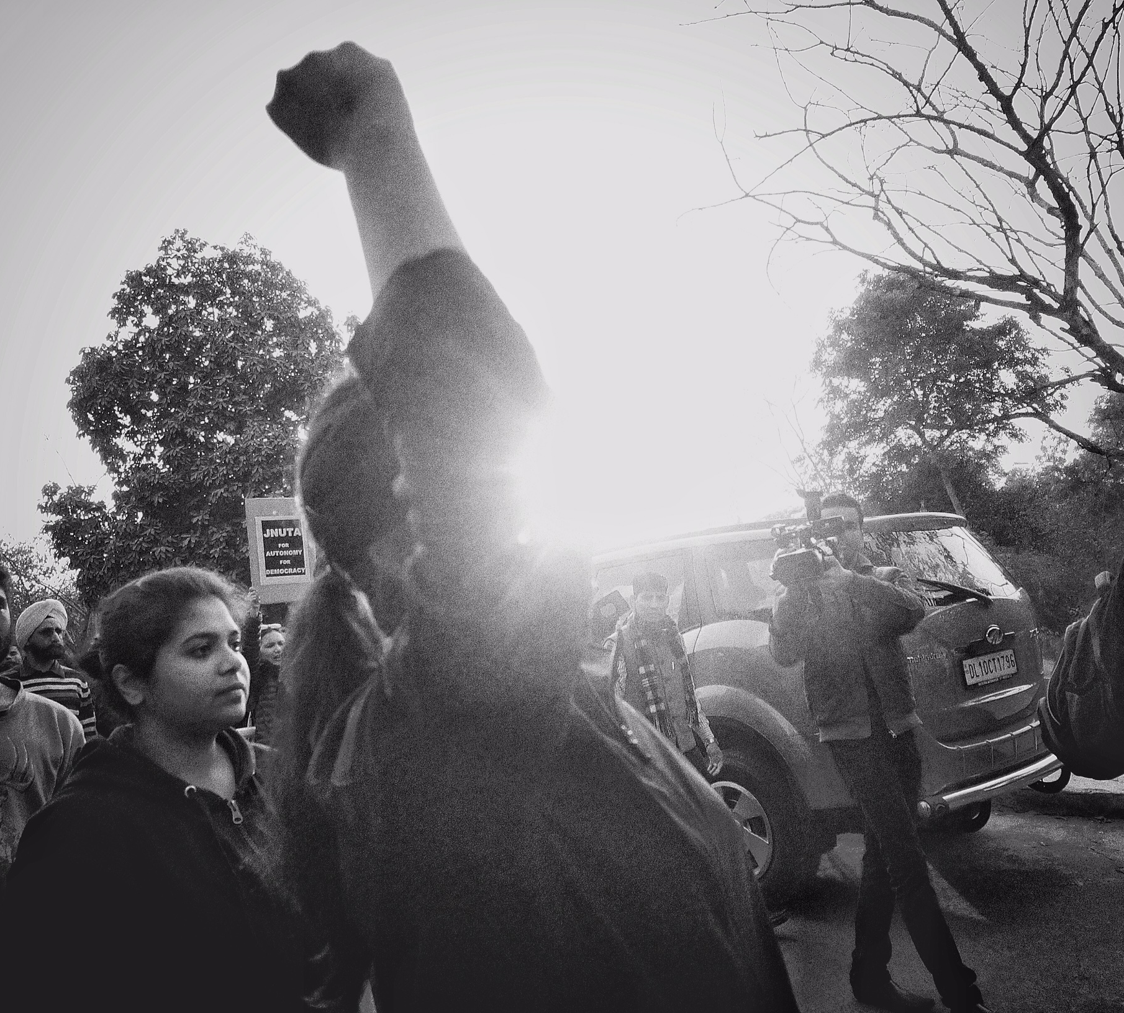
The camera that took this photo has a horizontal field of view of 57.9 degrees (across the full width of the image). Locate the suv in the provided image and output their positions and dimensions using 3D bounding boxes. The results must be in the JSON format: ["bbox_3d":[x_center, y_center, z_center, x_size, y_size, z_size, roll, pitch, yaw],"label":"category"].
[{"bbox_3d":[0.519,1.196,6.326,1.890,1.770,4.600,-1,-9,-42],"label":"suv"}]

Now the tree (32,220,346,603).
[{"bbox_3d":[-5.120,-0.230,14.900,4.900,7.800,4.800,-7,-6,0],"label":"tree"}]

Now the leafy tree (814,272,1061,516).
[{"bbox_3d":[7.600,-0.970,19.800,5.000,7.300,5.000,-7,-6,0],"label":"leafy tree"}]

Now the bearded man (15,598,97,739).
[{"bbox_3d":[-2.190,1.285,4.400,0.340,1.780,0.520,-12,-8,41],"label":"bearded man"}]

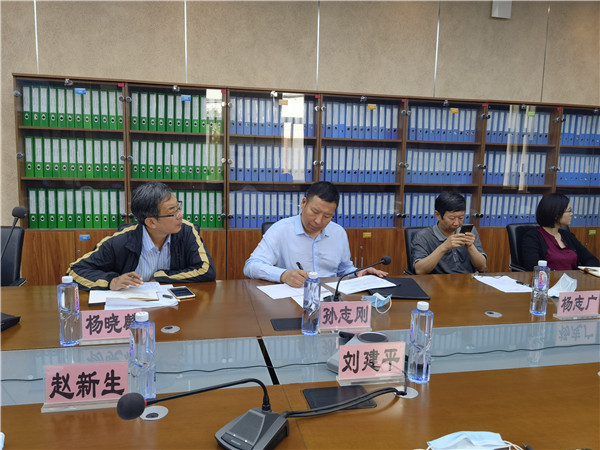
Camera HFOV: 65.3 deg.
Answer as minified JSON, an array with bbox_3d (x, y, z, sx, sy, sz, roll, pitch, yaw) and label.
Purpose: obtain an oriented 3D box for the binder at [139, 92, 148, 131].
[{"bbox_3d":[-1.307,-0.947,3.974,0.064,0.318,0.285,0,7,-12],"label":"binder"}]

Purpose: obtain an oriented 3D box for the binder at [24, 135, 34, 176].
[{"bbox_3d":[-2.172,-0.554,3.843,0.060,0.315,0.280,0,7,-12],"label":"binder"}]

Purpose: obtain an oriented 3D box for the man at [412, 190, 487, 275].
[{"bbox_3d":[0.985,0.406,3.004,0.520,1.233,0.720,0,7,-7],"label":"man"}]

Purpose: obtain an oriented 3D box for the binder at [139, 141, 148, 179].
[{"bbox_3d":[-1.326,-0.553,4.020,0.056,0.315,0.285,0,7,-12],"label":"binder"}]

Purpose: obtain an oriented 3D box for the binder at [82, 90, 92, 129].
[{"bbox_3d":[-1.748,-0.954,3.922,0.059,0.317,0.280,0,7,-11],"label":"binder"}]

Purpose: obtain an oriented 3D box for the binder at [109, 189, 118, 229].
[{"bbox_3d":[-1.572,-0.147,4.018,0.060,0.315,0.280,0,7,-12],"label":"binder"}]

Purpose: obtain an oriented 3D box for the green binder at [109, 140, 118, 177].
[{"bbox_3d":[-1.557,-0.553,3.989,0.060,0.318,0.285,0,7,-12],"label":"green binder"}]

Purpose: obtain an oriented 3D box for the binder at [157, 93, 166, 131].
[{"bbox_3d":[-1.179,-0.950,4.016,0.060,0.318,0.285,0,7,-12],"label":"binder"}]

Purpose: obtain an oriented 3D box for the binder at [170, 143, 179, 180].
[{"bbox_3d":[-1.076,-0.554,4.072,0.056,0.315,0.285,0,7,-12],"label":"binder"}]

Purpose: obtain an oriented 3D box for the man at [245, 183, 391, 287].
[{"bbox_3d":[0.082,0.395,2.682,0.780,1.285,0.750,0,7,-12],"label":"man"}]

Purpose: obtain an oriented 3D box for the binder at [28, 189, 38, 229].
[{"bbox_3d":[-2.170,-0.147,3.895,0.056,0.315,0.285,0,7,-12],"label":"binder"}]

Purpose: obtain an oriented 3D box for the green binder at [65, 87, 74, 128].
[{"bbox_3d":[-1.856,-0.943,3.859,0.056,0.315,0.285,0,7,-12],"label":"green binder"}]

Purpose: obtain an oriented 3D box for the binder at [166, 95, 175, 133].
[{"bbox_3d":[-1.099,-0.938,4.018,0.060,0.315,0.280,0,7,-12],"label":"binder"}]

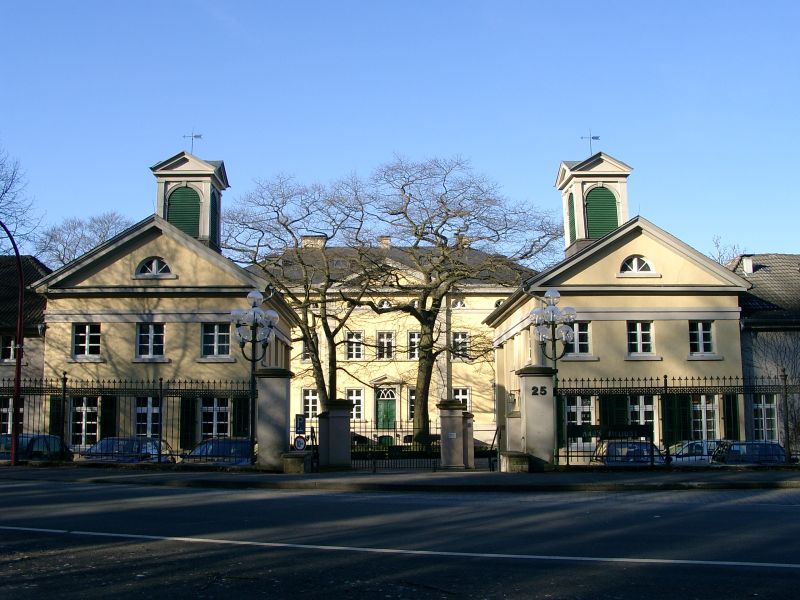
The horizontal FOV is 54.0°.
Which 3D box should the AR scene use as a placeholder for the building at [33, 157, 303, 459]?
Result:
[{"bbox_3d":[-9.840,0.318,36.562,9.500,14.200,12.200,0,-9,-1],"label":"building"}]

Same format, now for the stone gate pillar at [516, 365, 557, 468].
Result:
[{"bbox_3d":[4.187,3.559,23.941,1.100,3.050,1.100,0,-9,-1],"label":"stone gate pillar"}]

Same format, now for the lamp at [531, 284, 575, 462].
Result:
[{"bbox_3d":[4.644,2.283,23.539,1.350,5.311,1.350,0,-9,-1],"label":"lamp"}]

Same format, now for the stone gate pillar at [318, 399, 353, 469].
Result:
[{"bbox_3d":[-1.874,3.909,22.986,0.880,2.010,0.750,0,-9,-1],"label":"stone gate pillar"}]

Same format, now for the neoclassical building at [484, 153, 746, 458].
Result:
[{"bbox_3d":[9.660,0.256,39.039,9.200,14.750,13.400,0,-9,-1],"label":"neoclassical building"}]

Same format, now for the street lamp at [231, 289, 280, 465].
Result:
[{"bbox_3d":[-4.424,2.333,24.029,1.450,5.400,1.400,0,-9,-1],"label":"street lamp"}]

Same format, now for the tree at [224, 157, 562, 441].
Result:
[{"bbox_3d":[-0.707,0.233,41.446,16.800,16.000,13.000,0,-9,-1],"label":"tree"}]

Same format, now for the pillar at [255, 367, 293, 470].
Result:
[{"bbox_3d":[-3.820,3.599,23.747,1.100,3.050,1.100,0,-9,-1],"label":"pillar"}]

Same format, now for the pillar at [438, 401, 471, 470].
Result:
[{"bbox_3d":[1.621,3.947,23.064,0.860,1.966,0.750,0,-9,-1],"label":"pillar"}]

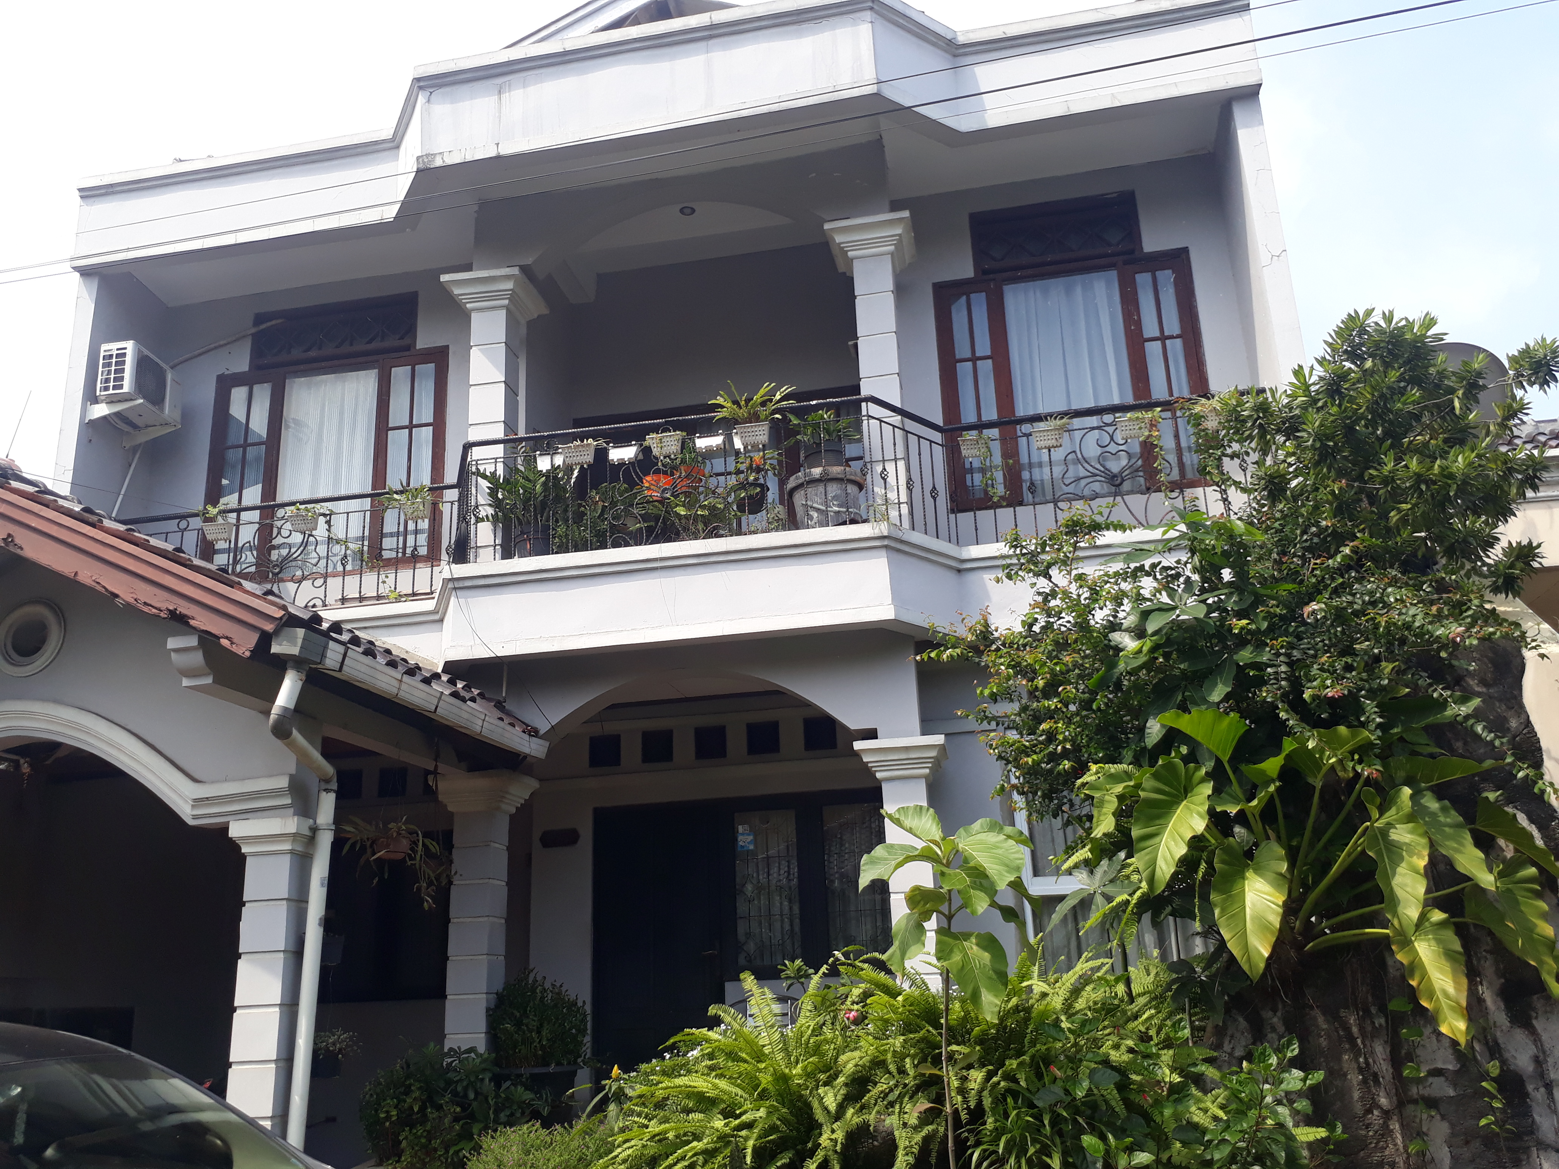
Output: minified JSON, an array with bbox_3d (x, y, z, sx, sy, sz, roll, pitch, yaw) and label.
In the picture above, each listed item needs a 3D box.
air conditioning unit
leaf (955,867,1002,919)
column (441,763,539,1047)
[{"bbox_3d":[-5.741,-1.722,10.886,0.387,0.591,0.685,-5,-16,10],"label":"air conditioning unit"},{"bbox_3d":[0.752,1.171,4.650,0.160,0.180,0.130,-5,-16,10],"label":"leaf"},{"bbox_3d":[-2.240,2.512,9.010,0.600,2.196,0.600,-5,-16,10],"label":"column"}]

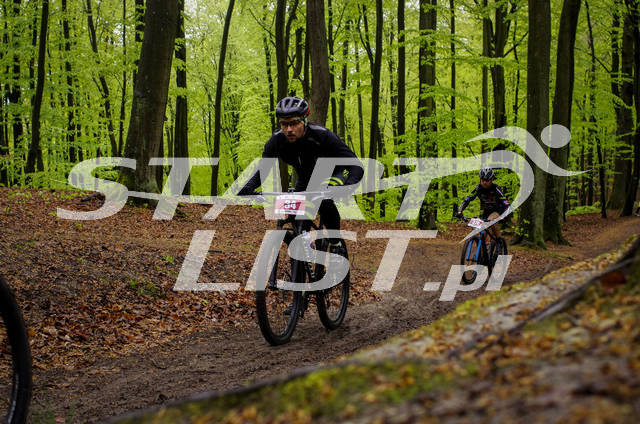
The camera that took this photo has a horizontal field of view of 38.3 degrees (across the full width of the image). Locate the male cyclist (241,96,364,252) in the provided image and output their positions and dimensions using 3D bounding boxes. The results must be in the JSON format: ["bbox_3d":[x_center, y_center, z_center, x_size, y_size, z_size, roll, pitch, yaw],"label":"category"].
[{"bbox_3d":[-0.030,-0.040,6.500,0.760,1.480,0.920,1,-1,18],"label":"male cyclist"}]

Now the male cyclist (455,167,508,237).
[{"bbox_3d":[2.520,0.130,14.150,0.750,1.560,0.870,1,-1,28],"label":"male cyclist"}]

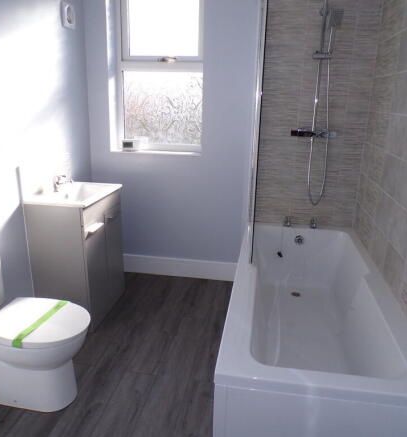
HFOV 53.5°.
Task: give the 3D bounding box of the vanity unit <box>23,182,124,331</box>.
[{"bbox_3d":[-0.766,0.213,2.574,0.358,0.770,0.587,4,17,9],"label":"vanity unit"}]

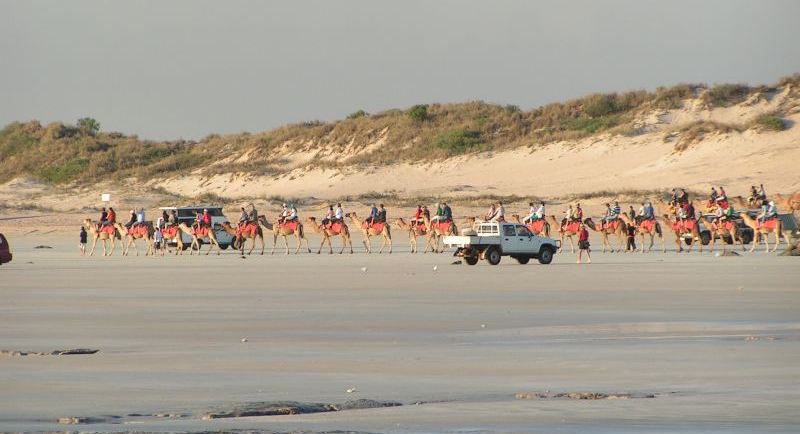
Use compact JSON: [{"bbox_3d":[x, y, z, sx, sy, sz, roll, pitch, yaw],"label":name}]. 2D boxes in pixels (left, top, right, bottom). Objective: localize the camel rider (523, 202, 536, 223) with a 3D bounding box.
[{"bbox_3d":[7.129,-0.203,329.000,0.700,1.200,0.520,0,0,5],"label":"camel rider"}]

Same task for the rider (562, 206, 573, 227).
[{"bbox_3d":[9.195,0.000,328.000,0.620,1.270,0.500,0,0,5],"label":"rider"}]

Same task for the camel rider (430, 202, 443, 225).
[{"bbox_3d":[2.018,-0.166,331.000,0.700,1.310,0.530,0,0,3],"label":"camel rider"}]

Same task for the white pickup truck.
[{"bbox_3d":[4.307,1.103,252.000,5.000,1.820,1.800,0,0,-40],"label":"white pickup truck"}]

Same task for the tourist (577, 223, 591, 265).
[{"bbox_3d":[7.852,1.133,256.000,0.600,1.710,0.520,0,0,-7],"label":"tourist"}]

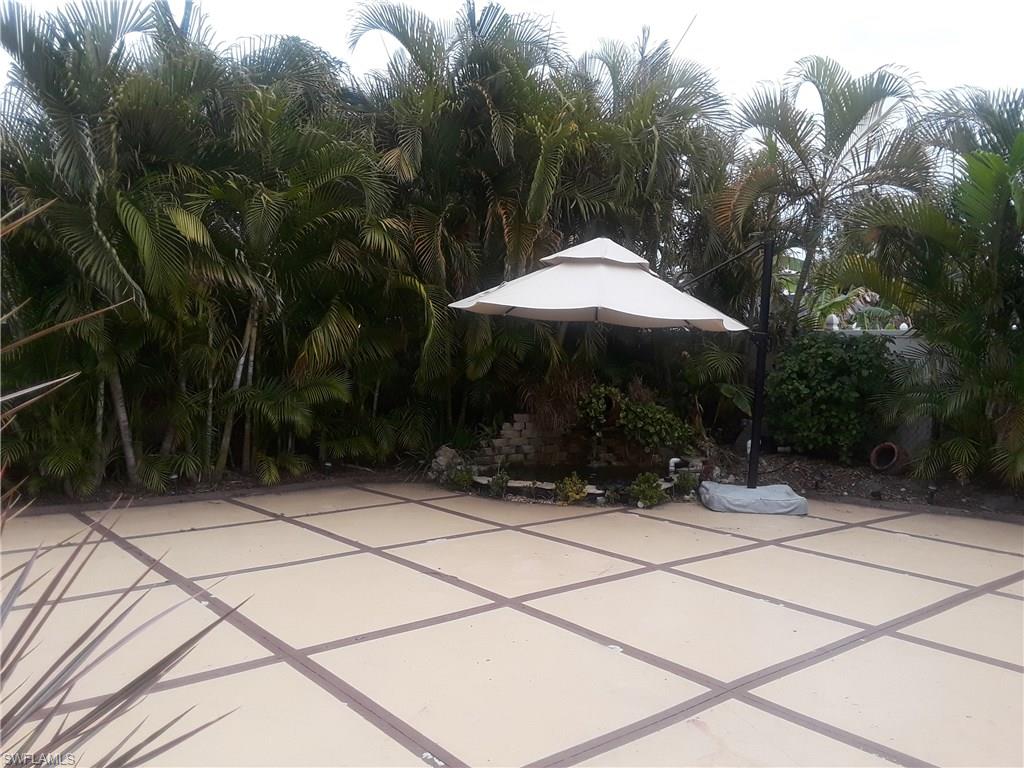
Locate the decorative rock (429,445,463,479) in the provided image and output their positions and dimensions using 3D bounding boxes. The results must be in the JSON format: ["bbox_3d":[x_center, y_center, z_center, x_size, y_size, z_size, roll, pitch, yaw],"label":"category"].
[{"bbox_3d":[-0.755,0.894,9.550,0.420,0.400,0.380,1,2,0],"label":"decorative rock"}]

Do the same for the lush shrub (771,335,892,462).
[{"bbox_3d":[4.307,0.169,11.200,1.700,1.720,1.200,1,2,11],"label":"lush shrub"}]

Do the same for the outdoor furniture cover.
[{"bbox_3d":[2.420,1.154,8.330,0.950,0.190,0.850,1,2,7],"label":"outdoor furniture cover"}]

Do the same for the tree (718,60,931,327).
[{"bbox_3d":[4.408,-1.836,11.832,3.000,5.660,2.900,2,2,17],"label":"tree"}]

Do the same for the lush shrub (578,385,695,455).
[{"bbox_3d":[1.496,0.426,9.950,1.350,0.850,0.800,1,2,6],"label":"lush shrub"}]

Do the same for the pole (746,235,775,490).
[{"bbox_3d":[2.528,-0.192,8.402,0.100,2.539,0.100,3,2,6],"label":"pole"}]

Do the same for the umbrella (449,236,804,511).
[{"bbox_3d":[1.170,-0.129,8.450,3.600,2.700,3.000,1,2,6],"label":"umbrella"}]

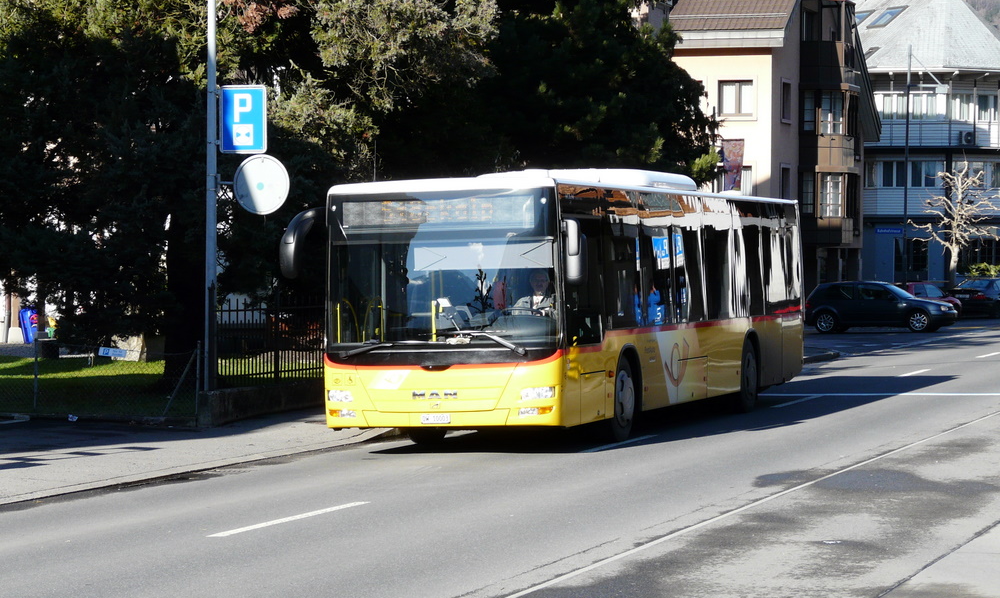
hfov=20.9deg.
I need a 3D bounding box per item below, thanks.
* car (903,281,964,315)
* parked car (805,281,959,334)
[{"bbox_3d":[11.595,0.177,76.489,3.800,1.420,1.670,-1,1,-40],"label":"car"},{"bbox_3d":[10.246,0.188,73.189,4.150,1.430,1.740,0,1,19],"label":"parked car"}]

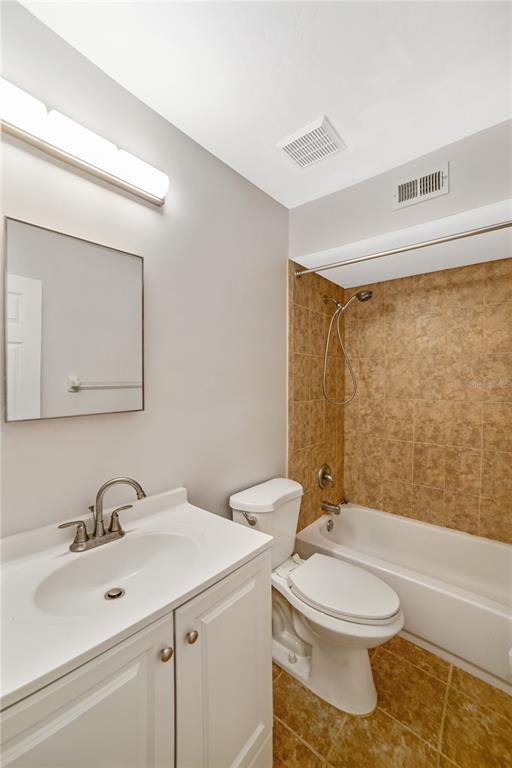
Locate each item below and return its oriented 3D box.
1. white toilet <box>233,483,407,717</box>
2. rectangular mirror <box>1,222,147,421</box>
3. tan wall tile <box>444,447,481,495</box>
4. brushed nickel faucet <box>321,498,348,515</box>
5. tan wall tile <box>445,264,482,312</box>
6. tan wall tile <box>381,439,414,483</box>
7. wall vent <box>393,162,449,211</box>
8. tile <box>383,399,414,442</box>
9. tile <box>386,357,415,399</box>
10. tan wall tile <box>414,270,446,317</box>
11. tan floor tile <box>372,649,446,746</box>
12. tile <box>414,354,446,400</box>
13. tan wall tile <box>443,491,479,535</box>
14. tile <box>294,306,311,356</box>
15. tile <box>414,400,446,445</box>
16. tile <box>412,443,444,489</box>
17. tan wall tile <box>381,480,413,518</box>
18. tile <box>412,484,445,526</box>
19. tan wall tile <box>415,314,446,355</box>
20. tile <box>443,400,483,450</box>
[{"bbox_3d":[0.284,0.958,1.420,0.767,0.751,0.430,1,1,41],"label":"white toilet"},{"bbox_3d":[-0.570,-0.187,0.995,0.022,0.586,0.413,1,1,41],"label":"rectangular mirror"},{"bbox_3d":[1.389,0.579,2.001,0.200,0.306,0.010,0,0,37],"label":"tan wall tile"},{"bbox_3d":[0.562,0.913,2.236,0.140,0.065,0.060,1,1,41],"label":"brushed nickel faucet"},{"bbox_3d":[1.406,-0.652,2.004,0.199,0.300,0.010,1,1,41],"label":"tan wall tile"},{"bbox_3d":[1.099,0.587,2.288,0.201,0.317,0.010,1,1,41],"label":"tan wall tile"},{"bbox_3d":[0.772,-0.938,1.416,0.247,0.146,0.018,1,1,41],"label":"wall vent"},{"bbox_3d":[1.069,0.268,2.240,0.200,0.306,0.010,0,0,37],"label":"tile"},{"bbox_3d":[1.071,-0.042,2.236,0.200,0.306,0.010,0,0,37],"label":"tile"},{"bbox_3d":[1.253,-0.654,2.135,0.205,0.300,0.010,1,1,41],"label":"tan wall tile"},{"bbox_3d":[0.644,1.333,1.292,0.297,0.010,0.297,0,0,41],"label":"tan floor tile"},{"bbox_3d":[1.253,-0.035,2.145,0.205,0.322,0.010,1,1,41],"label":"tile"},{"bbox_3d":[1.387,0.859,2.004,0.200,0.250,0.010,0,0,37],"label":"tan wall tile"},{"bbox_3d":[0.311,-0.358,2.000,0.010,0.310,0.200,0,0,41],"label":"tile"},{"bbox_3d":[1.253,0.278,2.150,0.205,0.305,0.010,1,1,41],"label":"tile"},{"bbox_3d":[1.228,0.578,2.122,0.200,0.306,0.010,0,0,37],"label":"tile"},{"bbox_3d":[1.064,0.854,2.246,0.200,0.245,0.010,0,0,37],"label":"tan wall tile"},{"bbox_3d":[1.226,0.857,2.125,0.200,0.250,0.010,0,0,37],"label":"tile"},{"bbox_3d":[1.253,-0.350,2.140,0.205,0.307,0.010,1,1,41],"label":"tan wall tile"},{"bbox_3d":[1.392,0.270,1.997,0.200,0.306,0.010,0,0,37],"label":"tile"}]

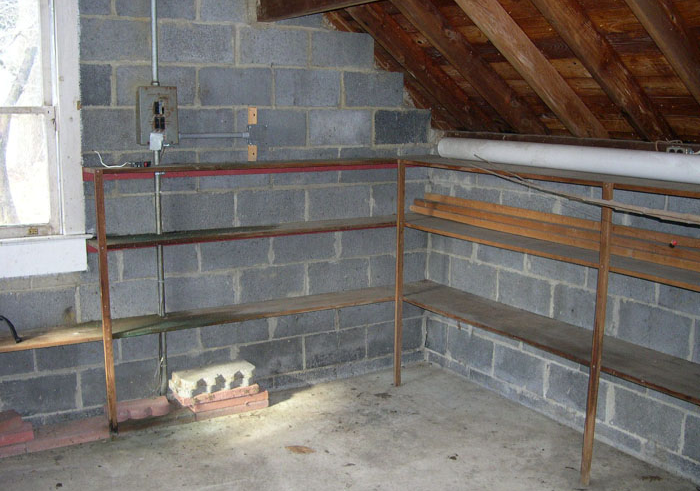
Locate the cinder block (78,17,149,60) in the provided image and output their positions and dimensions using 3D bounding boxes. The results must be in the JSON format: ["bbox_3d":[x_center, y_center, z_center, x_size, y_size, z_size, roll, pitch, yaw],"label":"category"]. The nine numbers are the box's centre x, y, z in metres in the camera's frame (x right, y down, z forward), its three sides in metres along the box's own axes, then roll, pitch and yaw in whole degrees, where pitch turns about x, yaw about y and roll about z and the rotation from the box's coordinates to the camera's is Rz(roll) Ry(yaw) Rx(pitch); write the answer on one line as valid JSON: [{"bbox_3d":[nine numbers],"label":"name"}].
[{"bbox_3d":[-1.101,-0.930,3.512,0.377,0.194,0.190,-5,12,-31],"label":"cinder block"}]

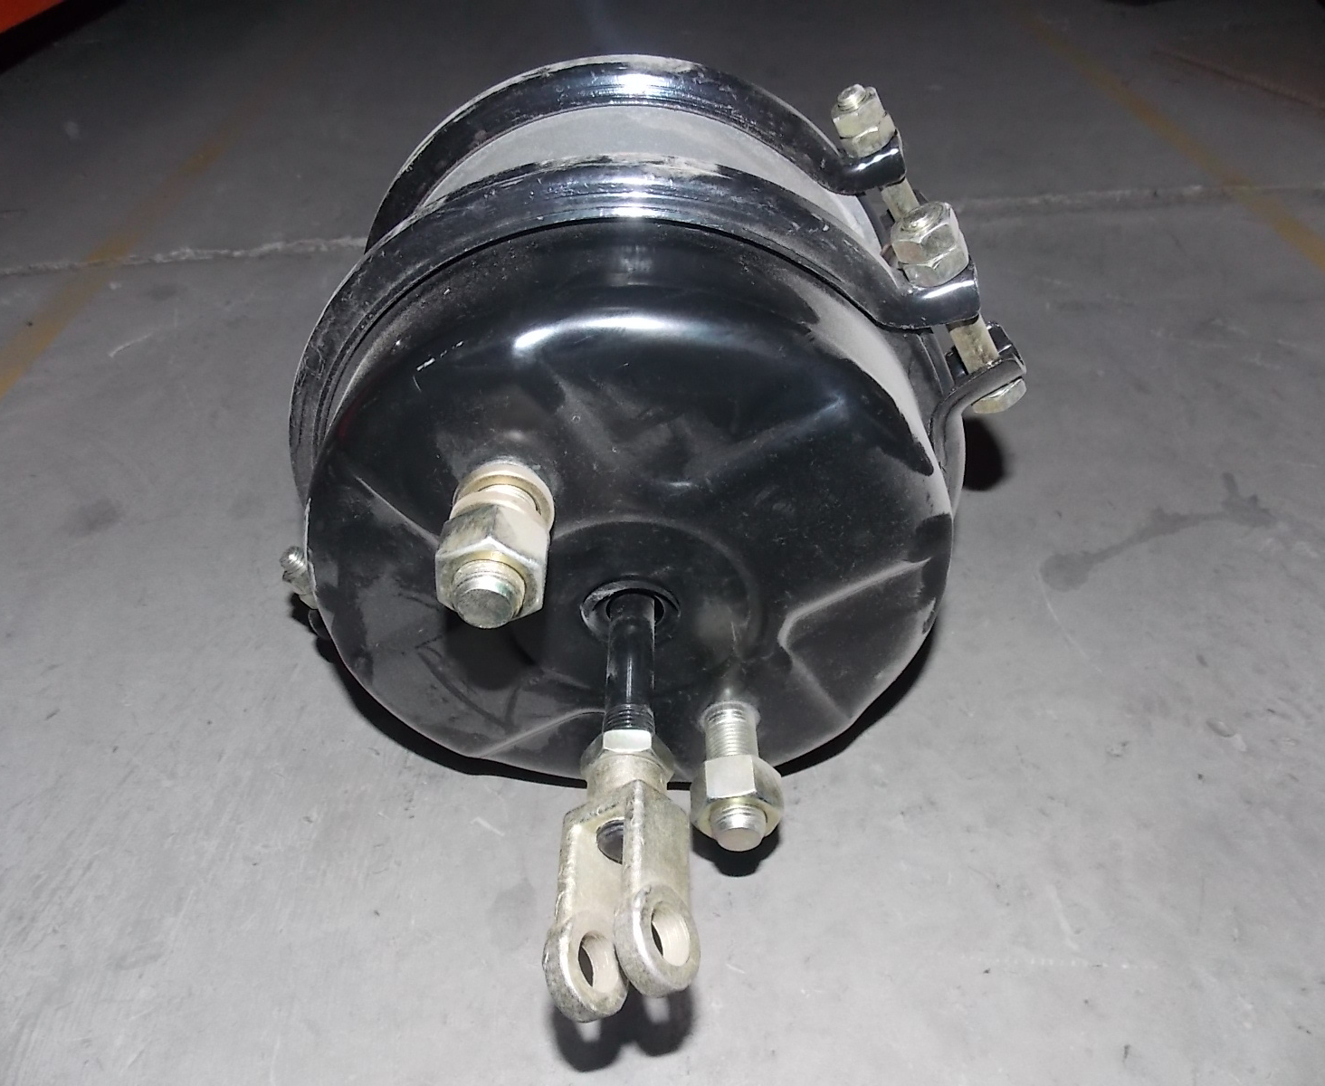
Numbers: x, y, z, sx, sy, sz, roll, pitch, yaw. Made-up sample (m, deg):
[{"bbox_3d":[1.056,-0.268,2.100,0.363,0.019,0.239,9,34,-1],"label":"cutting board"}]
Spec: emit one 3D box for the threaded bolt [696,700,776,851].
[{"bbox_3d":[0.023,0.073,0.301,0.018,0.018,0.044,-9,43,8],"label":"threaded bolt"}]

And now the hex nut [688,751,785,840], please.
[{"bbox_3d":[0.023,0.079,0.295,0.028,0.024,0.014,-9,43,8],"label":"hex nut"}]

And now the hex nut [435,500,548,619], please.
[{"bbox_3d":[-0.039,0.005,0.224,0.024,0.028,0.014,5,43,-5],"label":"hex nut"}]

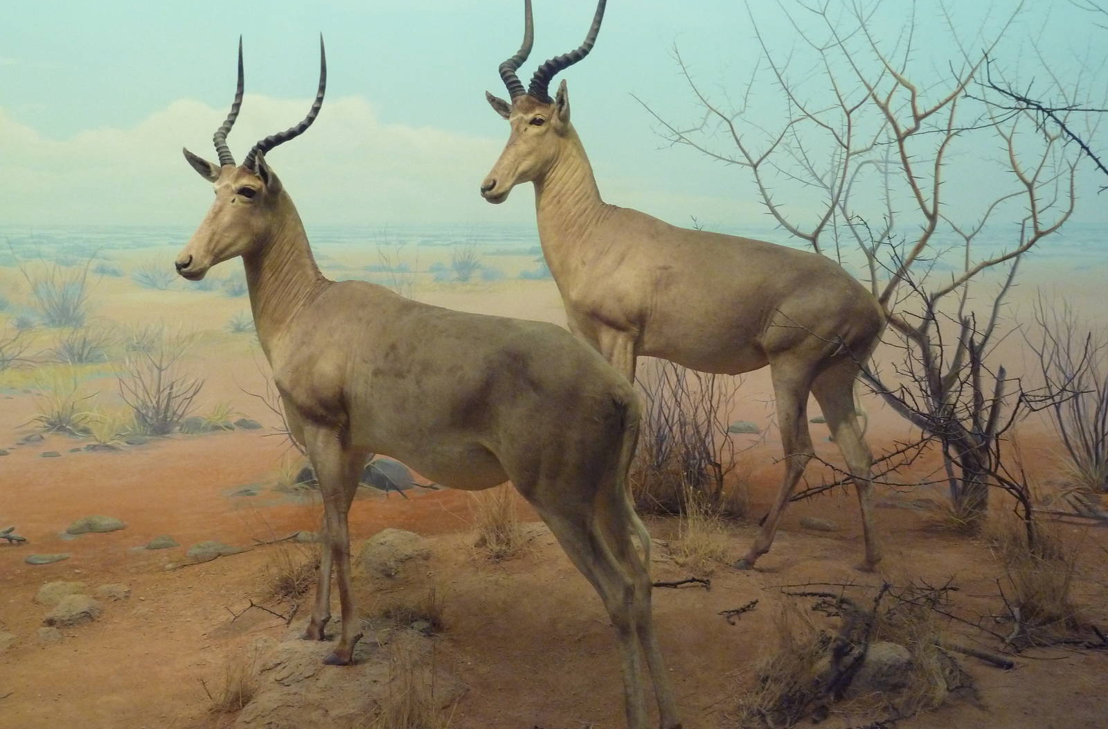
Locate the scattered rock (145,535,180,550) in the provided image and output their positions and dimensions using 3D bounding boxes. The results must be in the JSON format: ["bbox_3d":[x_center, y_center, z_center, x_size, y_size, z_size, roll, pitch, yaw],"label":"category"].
[{"bbox_3d":[-1.542,0.701,5.050,0.135,0.055,0.100,0,6,0],"label":"scattered rock"}]

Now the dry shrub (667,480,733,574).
[{"bbox_3d":[0.511,0.577,4.500,0.220,0.300,0.220,0,7,0],"label":"dry shrub"}]

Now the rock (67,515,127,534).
[{"bbox_3d":[-1.735,0.607,4.850,0.225,0.060,0.150,0,7,0],"label":"rock"}]

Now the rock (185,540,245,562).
[{"bbox_3d":[-1.201,0.664,4.550,0.210,0.060,0.140,0,7,0],"label":"rock"}]

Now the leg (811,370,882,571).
[{"bbox_3d":[0.977,0.345,4.270,0.230,0.680,0.150,2,7,21],"label":"leg"}]

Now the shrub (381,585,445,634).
[{"bbox_3d":[-0.428,0.749,3.920,0.190,0.120,0.150,0,6,0],"label":"shrub"}]

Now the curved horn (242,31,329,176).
[{"bbox_3d":[-0.787,-0.758,3.750,0.235,0.400,0.130,0,6,0],"label":"curved horn"}]

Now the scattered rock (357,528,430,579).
[{"bbox_3d":[-0.555,0.654,4.450,0.245,0.150,0.200,0,6,0],"label":"scattered rock"}]

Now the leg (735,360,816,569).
[{"bbox_3d":[0.761,0.344,4.400,0.250,0.700,0.120,3,8,20],"label":"leg"}]

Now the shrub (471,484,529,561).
[{"bbox_3d":[-0.184,0.516,4.250,0.185,0.265,0.170,0,6,0],"label":"shrub"}]

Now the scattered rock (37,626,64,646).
[{"bbox_3d":[-1.489,0.801,3.780,0.078,0.043,0.065,0,6,0],"label":"scattered rock"}]

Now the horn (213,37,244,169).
[{"bbox_3d":[-1.006,-0.810,3.950,0.160,0.390,0.150,-4,8,-30],"label":"horn"}]

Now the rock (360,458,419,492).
[{"bbox_3d":[-0.700,0.461,5.350,0.270,0.140,0.180,0,7,0],"label":"rock"}]

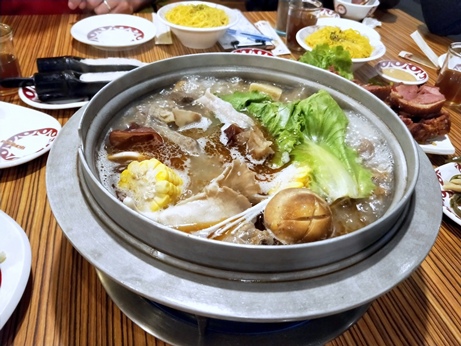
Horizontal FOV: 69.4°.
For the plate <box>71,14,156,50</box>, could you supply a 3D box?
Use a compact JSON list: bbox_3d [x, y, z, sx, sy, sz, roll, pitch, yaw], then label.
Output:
[{"bbox_3d":[-0.235,-0.284,0.686,0.166,0.023,0.166,4,43,-4],"label":"plate"}]

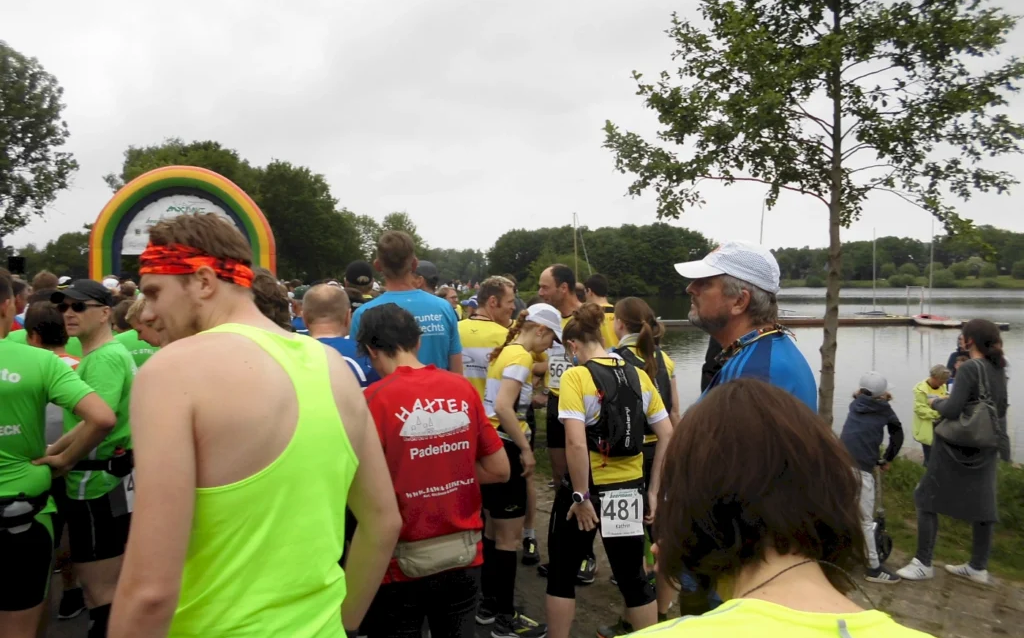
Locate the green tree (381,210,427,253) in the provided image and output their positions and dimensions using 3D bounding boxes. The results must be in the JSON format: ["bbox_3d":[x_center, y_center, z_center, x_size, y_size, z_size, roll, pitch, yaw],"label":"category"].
[{"bbox_3d":[-9.100,-5.400,65.000,4.200,7.800,4.200,0,3,0],"label":"green tree"}]

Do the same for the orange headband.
[{"bbox_3d":[-0.615,-0.104,1.500,0.215,0.065,0.175,8,3,-12],"label":"orange headband"}]

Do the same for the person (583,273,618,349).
[{"bbox_3d":[0.700,0.540,6.150,0.480,1.790,0.320,-1,3,-20],"label":"person"}]

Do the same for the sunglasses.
[{"bbox_3d":[-1.746,-0.049,3.120,0.145,0.045,0.140,1,3,11],"label":"sunglasses"}]

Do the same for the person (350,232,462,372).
[{"bbox_3d":[-0.460,0.585,3.360,0.530,1.920,0.330,0,3,-5],"label":"person"}]

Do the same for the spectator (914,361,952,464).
[{"bbox_3d":[3.720,1.100,6.800,0.340,1.440,0.450,2,3,35],"label":"spectator"}]

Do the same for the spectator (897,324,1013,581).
[{"bbox_3d":[2.812,0.844,4.962,0.600,1.670,0.500,2,3,31],"label":"spectator"}]

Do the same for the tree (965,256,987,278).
[{"bbox_3d":[108.500,-12.300,180.000,5.100,5.200,5.100,2,3,30],"label":"tree"}]

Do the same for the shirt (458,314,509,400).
[{"bbox_3d":[-0.164,0.314,4.280,0.500,0.650,0.280,1,3,27],"label":"shirt"}]

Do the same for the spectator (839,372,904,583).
[{"bbox_3d":[2.260,0.990,4.900,0.460,1.340,0.480,3,4,43],"label":"spectator"}]

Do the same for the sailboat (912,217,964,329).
[{"bbox_3d":[25.389,-2.825,46.163,1.500,6.500,3.600,-1,3,-27],"label":"sailboat"}]

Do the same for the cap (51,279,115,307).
[{"bbox_3d":[-1.790,-0.105,3.200,0.180,0.130,0.270,1,3,25],"label":"cap"}]

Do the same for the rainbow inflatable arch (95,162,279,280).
[{"bbox_3d":[-10.711,-2.293,25.135,5.700,5.400,1.000,-1,3,-17],"label":"rainbow inflatable arch"}]

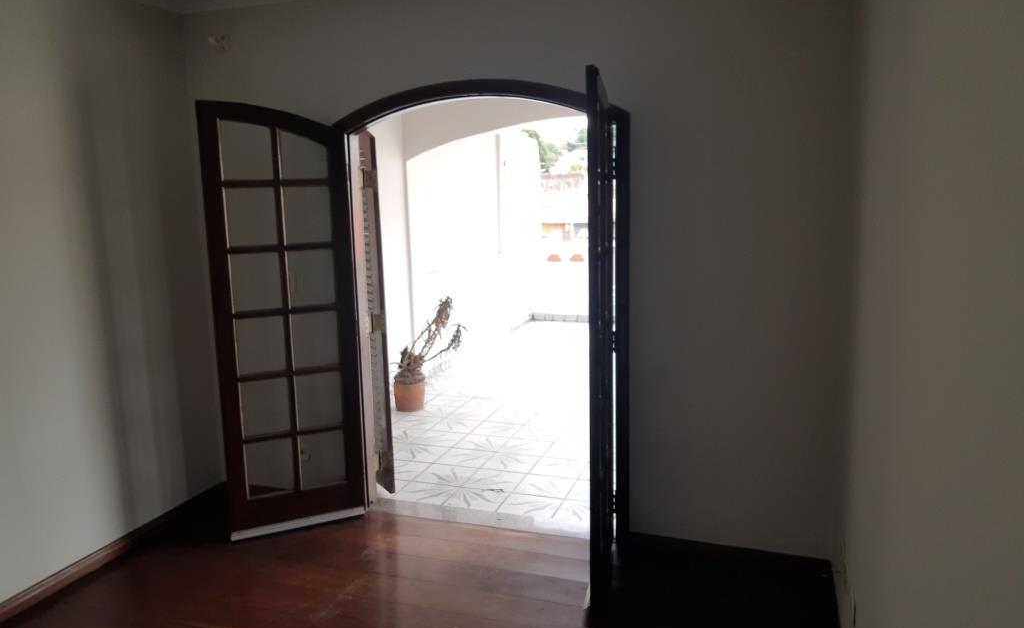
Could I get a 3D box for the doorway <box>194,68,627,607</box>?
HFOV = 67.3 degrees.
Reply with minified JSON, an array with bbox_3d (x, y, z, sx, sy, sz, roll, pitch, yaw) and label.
[{"bbox_3d":[-0.423,0.033,3.470,1.812,2.148,0.693,2,10,19],"label":"doorway"}]

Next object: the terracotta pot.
[{"bbox_3d":[-0.788,0.621,5.923,0.235,0.225,0.235,-1,10,0],"label":"terracotta pot"}]

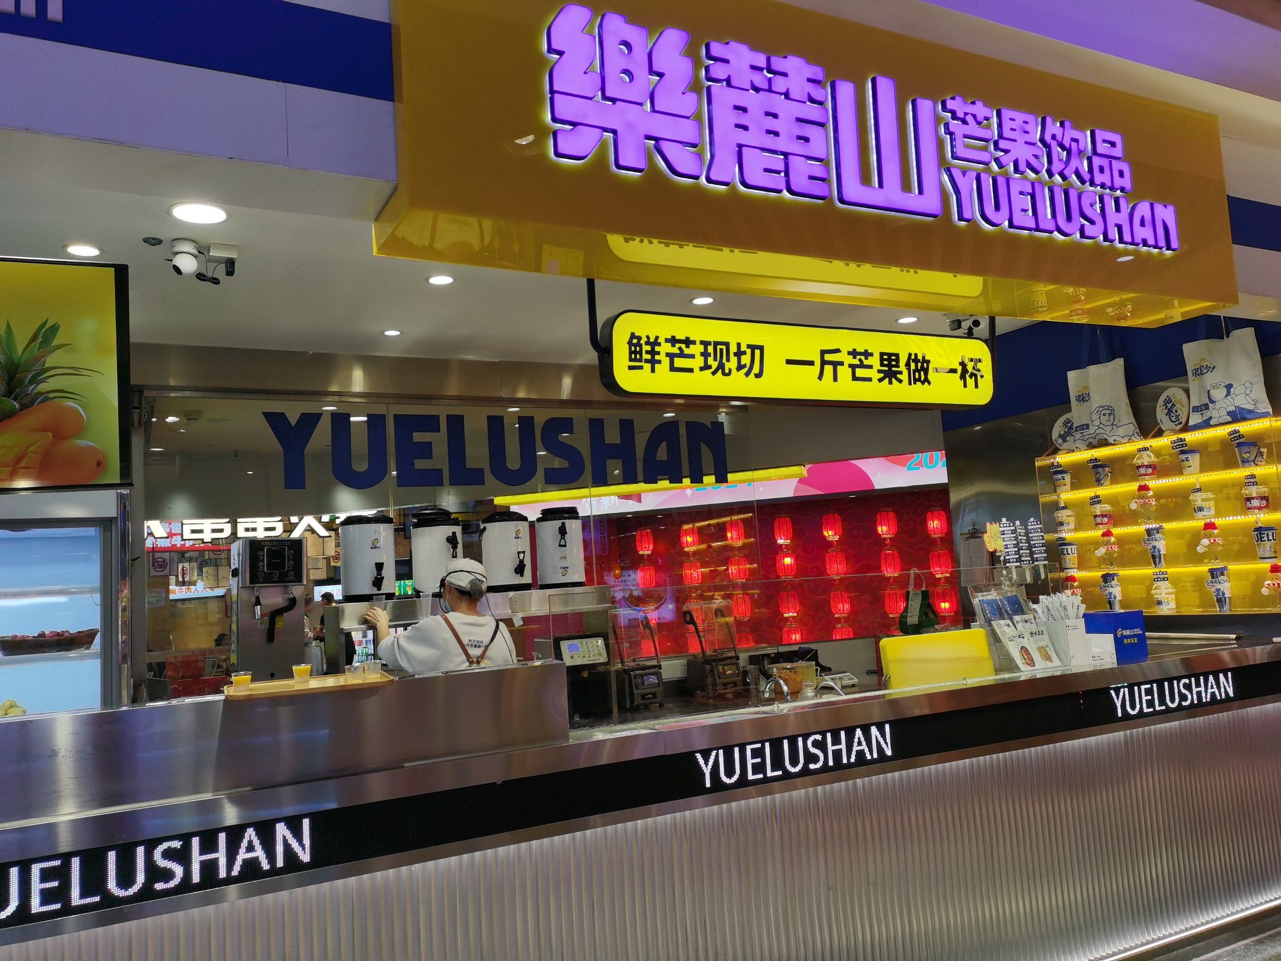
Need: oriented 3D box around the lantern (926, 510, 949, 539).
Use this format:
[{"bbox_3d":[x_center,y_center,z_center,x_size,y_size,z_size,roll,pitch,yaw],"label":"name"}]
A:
[{"bbox_3d":[3.027,0.443,9.800,0.210,0.290,0.210,-7,-7,29],"label":"lantern"}]

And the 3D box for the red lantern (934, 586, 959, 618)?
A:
[{"bbox_3d":[3.306,1.302,10.388,0.240,0.345,0.240,-6,-6,19],"label":"red lantern"}]

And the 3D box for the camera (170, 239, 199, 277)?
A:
[{"bbox_3d":[-1.707,-0.831,3.601,0.095,0.123,0.095,-6,-6,20],"label":"camera"}]

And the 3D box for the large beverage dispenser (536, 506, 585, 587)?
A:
[{"bbox_3d":[-0.425,0.359,5.207,0.260,0.420,0.310,-3,-6,-12],"label":"large beverage dispenser"}]

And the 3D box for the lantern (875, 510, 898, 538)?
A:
[{"bbox_3d":[2.712,0.480,10.600,0.240,0.335,0.240,-6,-6,19],"label":"lantern"}]

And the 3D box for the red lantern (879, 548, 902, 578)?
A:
[{"bbox_3d":[2.606,0.855,10.020,0.210,0.290,0.210,-7,-7,29],"label":"red lantern"}]

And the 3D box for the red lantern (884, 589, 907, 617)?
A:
[{"bbox_3d":[2.642,1.264,10.000,0.210,0.290,0.210,-7,-7,29],"label":"red lantern"}]

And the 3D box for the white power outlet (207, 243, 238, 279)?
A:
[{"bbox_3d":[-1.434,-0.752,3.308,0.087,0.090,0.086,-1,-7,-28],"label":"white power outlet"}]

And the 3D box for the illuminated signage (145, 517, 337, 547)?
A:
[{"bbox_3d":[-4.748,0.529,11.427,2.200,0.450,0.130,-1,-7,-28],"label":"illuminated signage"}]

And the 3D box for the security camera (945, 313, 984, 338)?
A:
[{"bbox_3d":[1.735,-0.870,5.155,0.200,0.130,0.110,-6,-6,19],"label":"security camera"}]

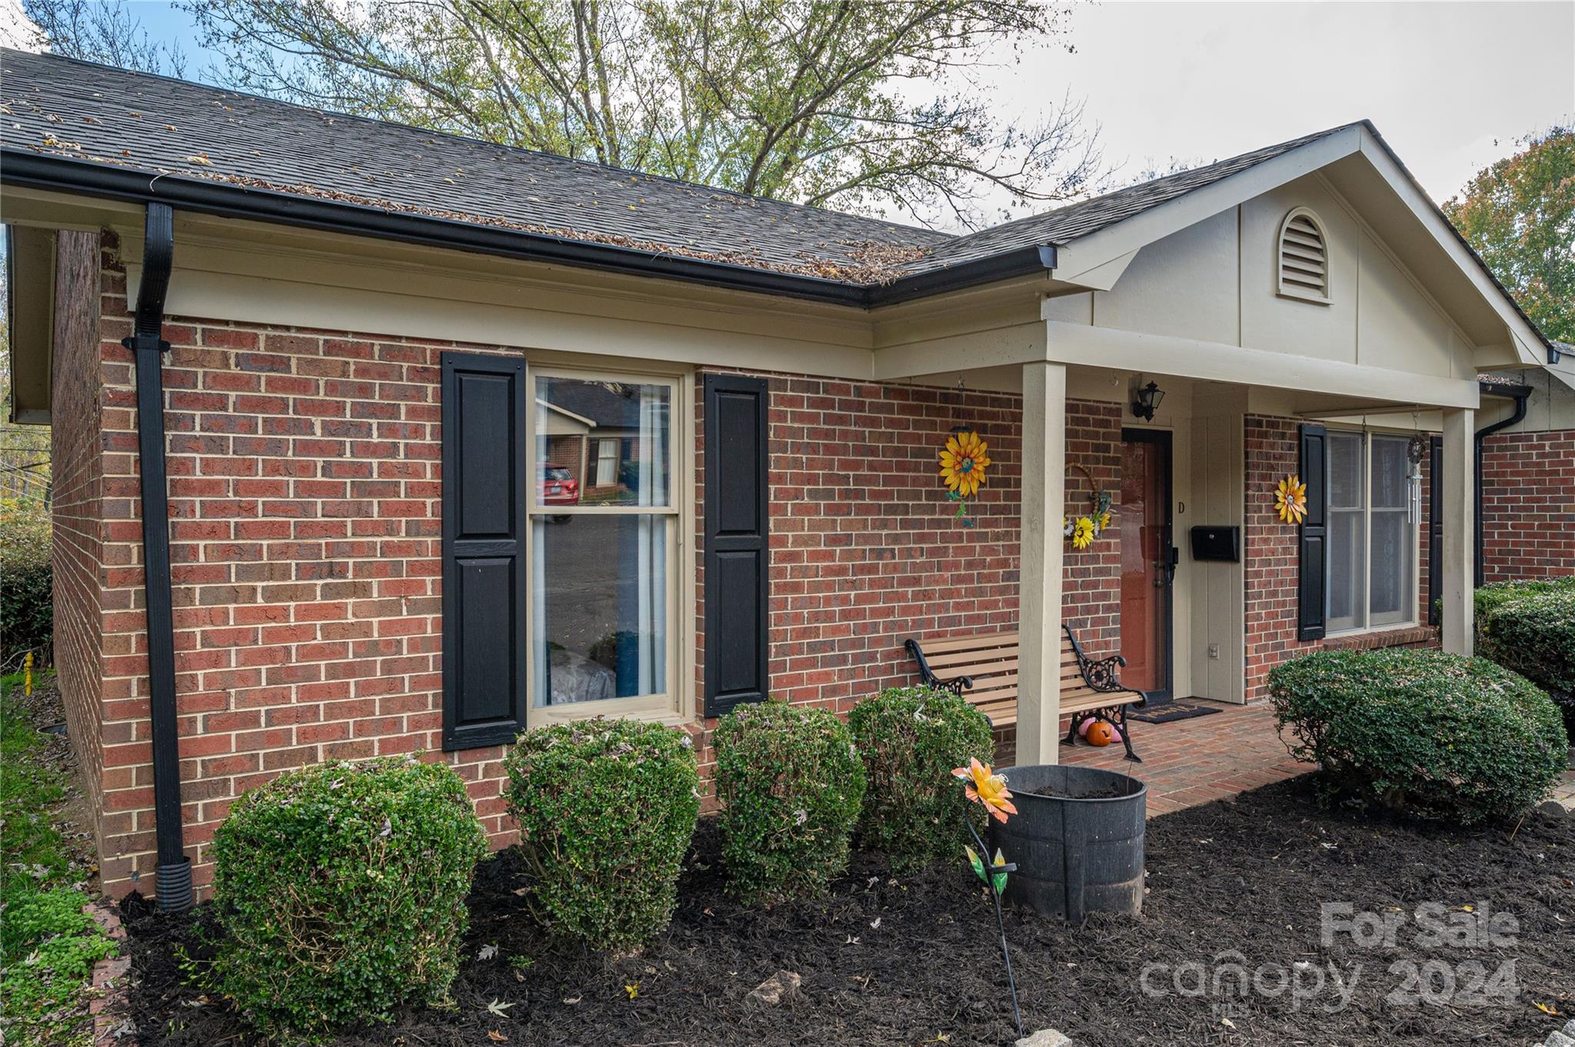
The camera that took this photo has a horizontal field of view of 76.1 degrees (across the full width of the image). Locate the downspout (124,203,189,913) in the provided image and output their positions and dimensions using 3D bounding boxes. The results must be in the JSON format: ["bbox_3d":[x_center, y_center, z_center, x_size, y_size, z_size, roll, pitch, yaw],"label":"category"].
[{"bbox_3d":[-2.199,0.170,3.523,0.190,2.500,0.380,0,1,-34],"label":"downspout"}]

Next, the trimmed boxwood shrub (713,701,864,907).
[{"bbox_3d":[0.007,1.079,3.945,0.550,0.701,0.539,0,1,0],"label":"trimmed boxwood shrub"}]

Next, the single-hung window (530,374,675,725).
[{"bbox_3d":[-0.839,0.105,4.728,0.800,1.650,0.100,0,1,-34],"label":"single-hung window"}]

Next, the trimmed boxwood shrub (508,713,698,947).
[{"bbox_3d":[-0.647,1.081,3.525,0.632,0.705,0.619,0,1,0],"label":"trimmed boxwood shrub"}]

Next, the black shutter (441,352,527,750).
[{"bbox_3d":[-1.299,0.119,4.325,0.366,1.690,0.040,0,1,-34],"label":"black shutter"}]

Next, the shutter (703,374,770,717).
[{"bbox_3d":[-0.251,0.111,5.023,0.370,1.690,0.040,0,1,-34],"label":"shutter"}]

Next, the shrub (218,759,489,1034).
[{"bbox_3d":[-1.341,1.101,3.110,0.762,0.674,0.747,0,1,-34],"label":"shrub"}]

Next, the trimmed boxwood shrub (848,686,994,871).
[{"bbox_3d":[0.569,1.078,4.318,0.570,0.696,0.558,0,1,0],"label":"trimmed boxwood shrub"}]

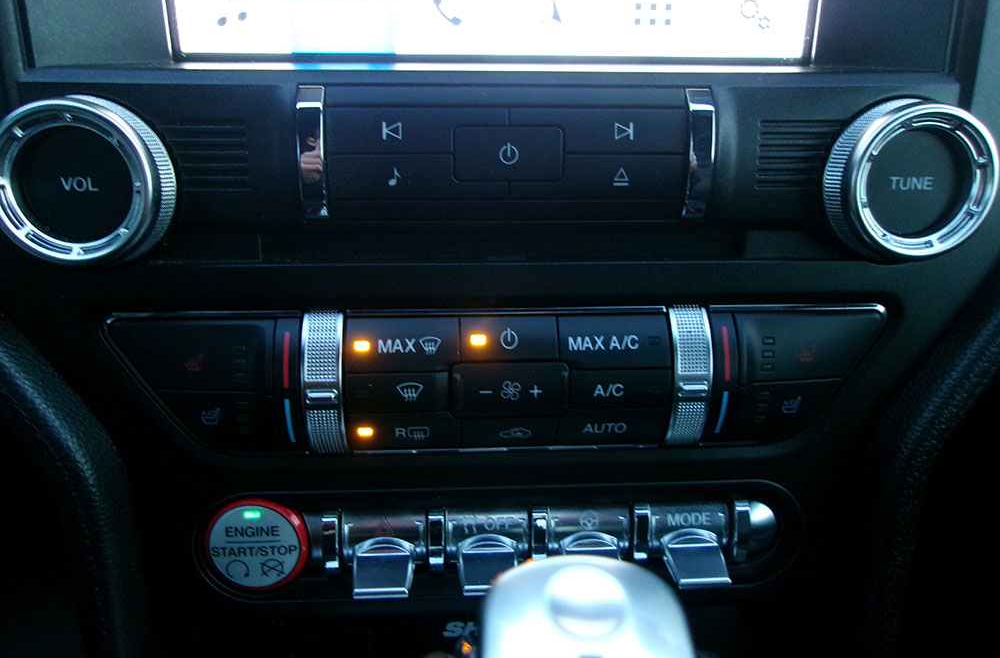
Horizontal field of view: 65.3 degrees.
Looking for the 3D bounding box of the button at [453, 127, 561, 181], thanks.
[{"bbox_3d":[0.002,-0.050,0.221,0.030,0.015,0.005,-1,11,-3],"label":"button"}]

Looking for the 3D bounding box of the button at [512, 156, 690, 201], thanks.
[{"bbox_3d":[0.028,-0.044,0.225,0.051,0.013,0.005,-1,11,-3],"label":"button"}]

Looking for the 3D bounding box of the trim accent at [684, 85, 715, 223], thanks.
[{"bbox_3d":[0.056,-0.050,0.223,0.007,0.036,0.010,-1,11,-3],"label":"trim accent"}]

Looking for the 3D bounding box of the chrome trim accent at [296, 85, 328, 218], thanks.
[{"bbox_3d":[-0.052,-0.050,0.218,0.007,0.035,0.010,-1,11,-3],"label":"chrome trim accent"}]

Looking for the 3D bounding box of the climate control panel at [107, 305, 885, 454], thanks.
[{"bbox_3d":[0.001,0.013,0.237,0.226,0.045,0.018,-1,11,-3],"label":"climate control panel"}]

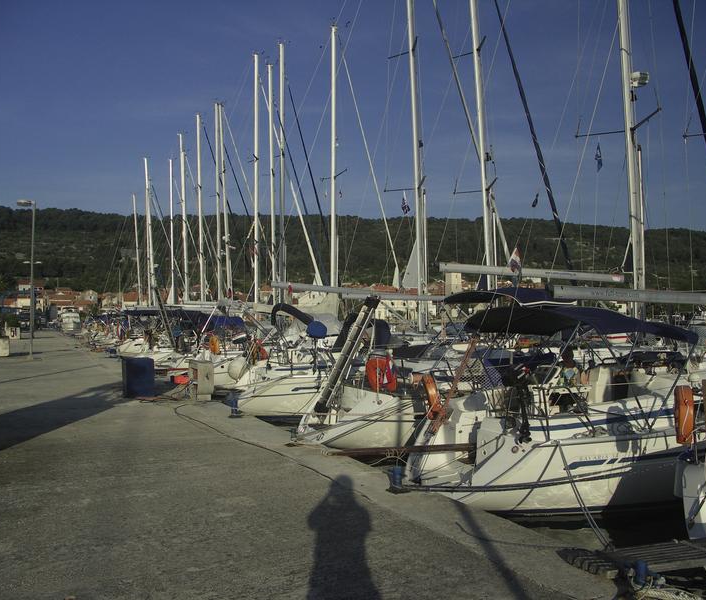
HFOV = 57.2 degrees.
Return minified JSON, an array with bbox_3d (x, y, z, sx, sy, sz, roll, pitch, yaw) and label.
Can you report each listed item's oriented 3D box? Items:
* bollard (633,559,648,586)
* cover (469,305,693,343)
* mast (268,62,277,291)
[{"bbox_3d":[1.666,1.620,3.750,0.085,0.220,0.085,0,-2,0],"label":"bollard"},{"bbox_3d":[3.130,0.318,9.195,1.800,0.500,2.700,1,-2,-27],"label":"cover"},{"bbox_3d":[-4.298,-5.597,34.474,0.210,14.160,0.170,0,-2,-27],"label":"mast"}]

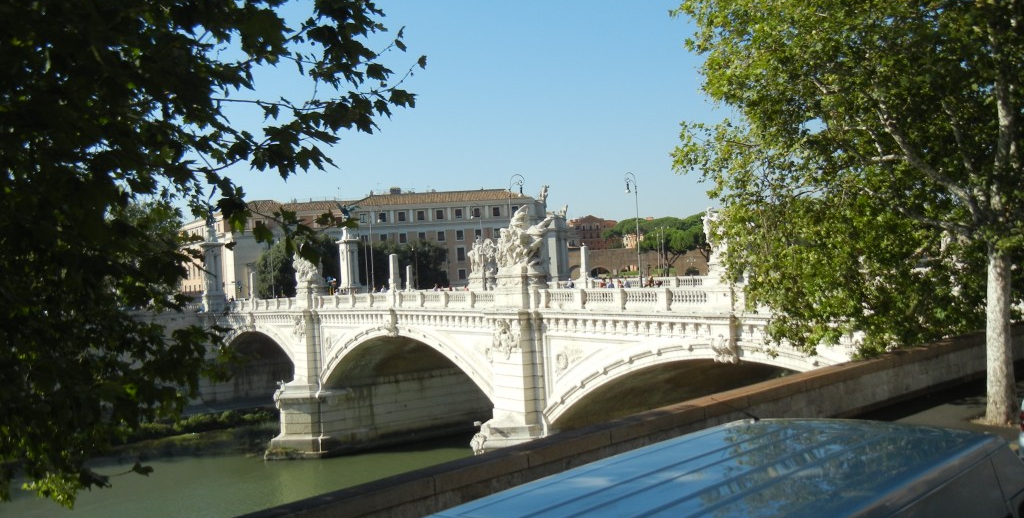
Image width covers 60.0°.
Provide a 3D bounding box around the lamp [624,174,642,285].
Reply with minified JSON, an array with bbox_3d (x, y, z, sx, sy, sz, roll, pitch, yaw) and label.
[{"bbox_3d":[9.837,-2.029,71.836,1.500,10.037,0.400,-2,-1,-35],"label":"lamp"}]

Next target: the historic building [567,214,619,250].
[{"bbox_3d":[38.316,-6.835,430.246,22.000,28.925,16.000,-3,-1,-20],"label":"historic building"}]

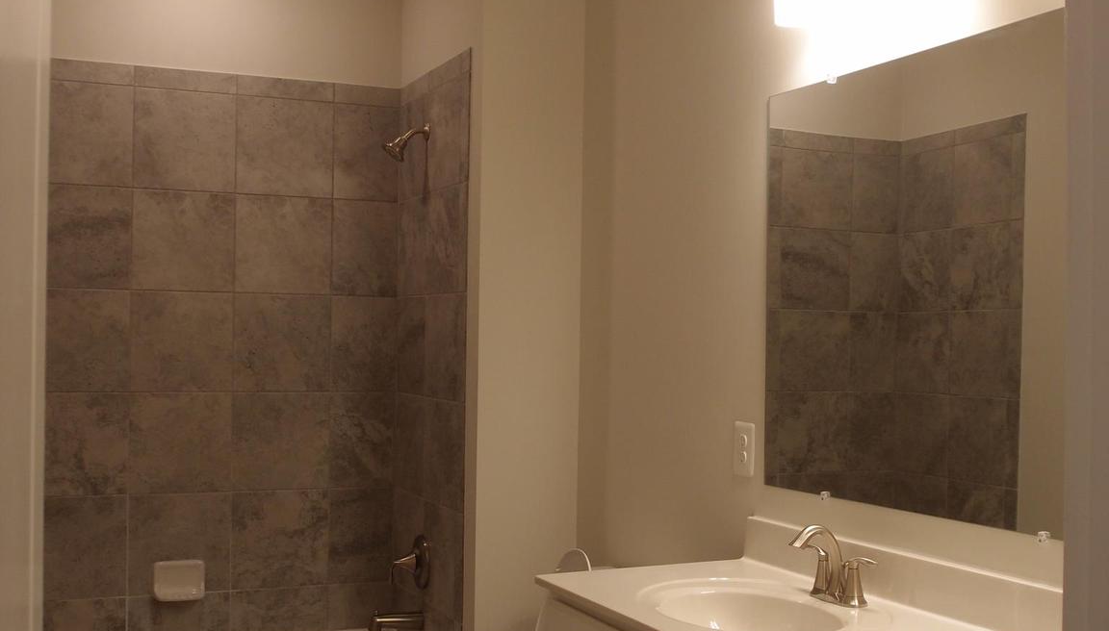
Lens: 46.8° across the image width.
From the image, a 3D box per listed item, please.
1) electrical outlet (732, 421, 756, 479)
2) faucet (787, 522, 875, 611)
[{"bbox_3d":[0.452,0.323,3.077,0.008,0.125,0.082,1,-1,-24],"label":"electrical outlet"},{"bbox_3d":[0.532,0.489,2.541,0.145,0.150,0.210,1,-1,-24],"label":"faucet"}]

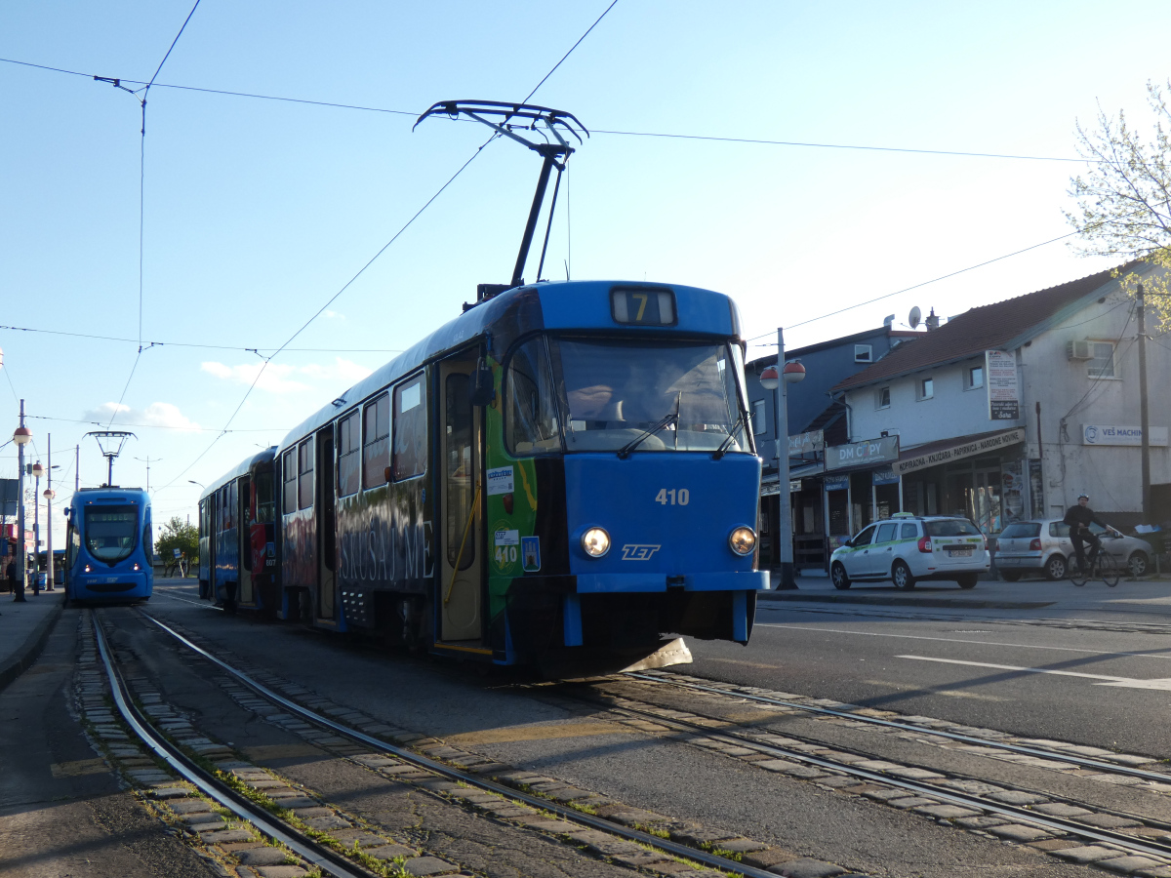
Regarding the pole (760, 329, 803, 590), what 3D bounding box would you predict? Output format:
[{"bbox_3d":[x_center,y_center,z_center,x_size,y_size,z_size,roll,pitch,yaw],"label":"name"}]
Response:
[{"bbox_3d":[4.436,0.484,32.544,0.500,5.750,1.450,0,-5,-16],"label":"pole"}]

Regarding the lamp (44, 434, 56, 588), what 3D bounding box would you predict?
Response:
[{"bbox_3d":[-27.164,3.708,73.838,0.520,7.950,0.800,0,-5,-19],"label":"lamp"}]

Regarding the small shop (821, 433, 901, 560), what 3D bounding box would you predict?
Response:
[{"bbox_3d":[9.060,1.995,40.934,3.000,3.800,4.400,0,-5,-16],"label":"small shop"}]

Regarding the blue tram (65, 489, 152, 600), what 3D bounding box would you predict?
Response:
[{"bbox_3d":[-18.435,4.467,56.259,2.300,3.360,32.000,0,-5,-18],"label":"blue tram"}]

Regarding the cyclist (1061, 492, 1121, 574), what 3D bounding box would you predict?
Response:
[{"bbox_3d":[9.727,1.838,28.100,0.620,1.570,0.850,0,-5,-16],"label":"cyclist"}]

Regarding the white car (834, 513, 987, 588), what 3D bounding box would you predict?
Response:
[{"bbox_3d":[6.920,2.462,31.714,1.750,1.580,4.480,0,-5,-15],"label":"white car"}]

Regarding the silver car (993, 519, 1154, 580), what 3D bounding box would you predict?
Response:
[{"bbox_3d":[12.023,2.704,35.737,3.900,1.465,1.650,1,-5,-24],"label":"silver car"}]

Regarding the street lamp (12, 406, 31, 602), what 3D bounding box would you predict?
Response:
[{"bbox_3d":[-16.771,1.840,43.253,0.520,5.950,0.900,0,-5,-19],"label":"street lamp"}]

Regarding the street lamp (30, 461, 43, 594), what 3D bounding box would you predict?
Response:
[{"bbox_3d":[-21.553,3.492,57.223,0.500,5.250,0.600,0,-5,-19],"label":"street lamp"}]

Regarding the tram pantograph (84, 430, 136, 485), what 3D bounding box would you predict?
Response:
[{"bbox_3d":[-14.604,0.630,44.700,1.700,1.770,1.500,0,-5,-18],"label":"tram pantograph"}]

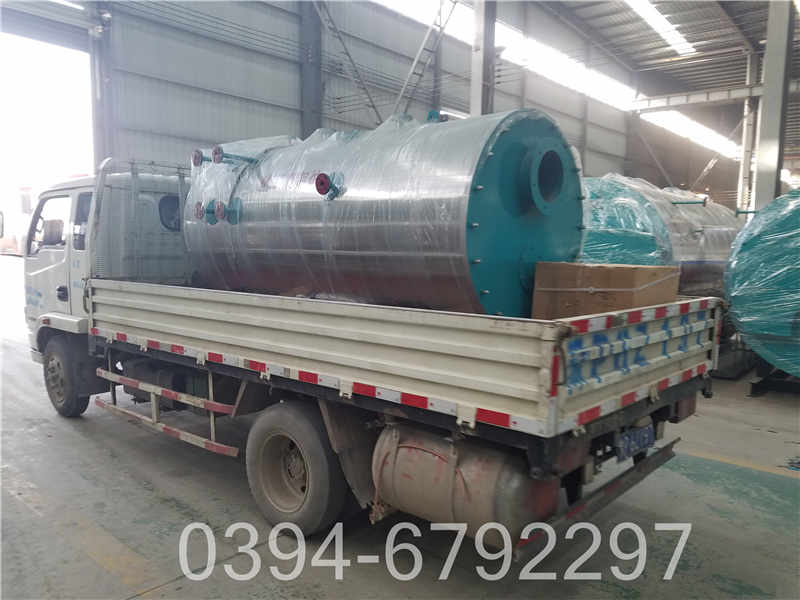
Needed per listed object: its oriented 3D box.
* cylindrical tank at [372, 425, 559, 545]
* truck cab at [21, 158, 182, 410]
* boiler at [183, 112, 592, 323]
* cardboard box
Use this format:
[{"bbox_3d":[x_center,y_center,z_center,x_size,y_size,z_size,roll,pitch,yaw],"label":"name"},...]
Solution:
[{"bbox_3d":[0.302,0.883,2.835,0.960,0.400,0.400,4,5,42],"label":"cylindrical tank"},{"bbox_3d":[-2.633,-0.075,6.271,1.887,2.213,1.816,4,5,42],"label":"truck cab"},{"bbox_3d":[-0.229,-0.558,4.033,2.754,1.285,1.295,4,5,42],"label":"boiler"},{"bbox_3d":[1.087,0.100,3.148,0.490,0.541,0.612,4,5,42],"label":"cardboard box"}]

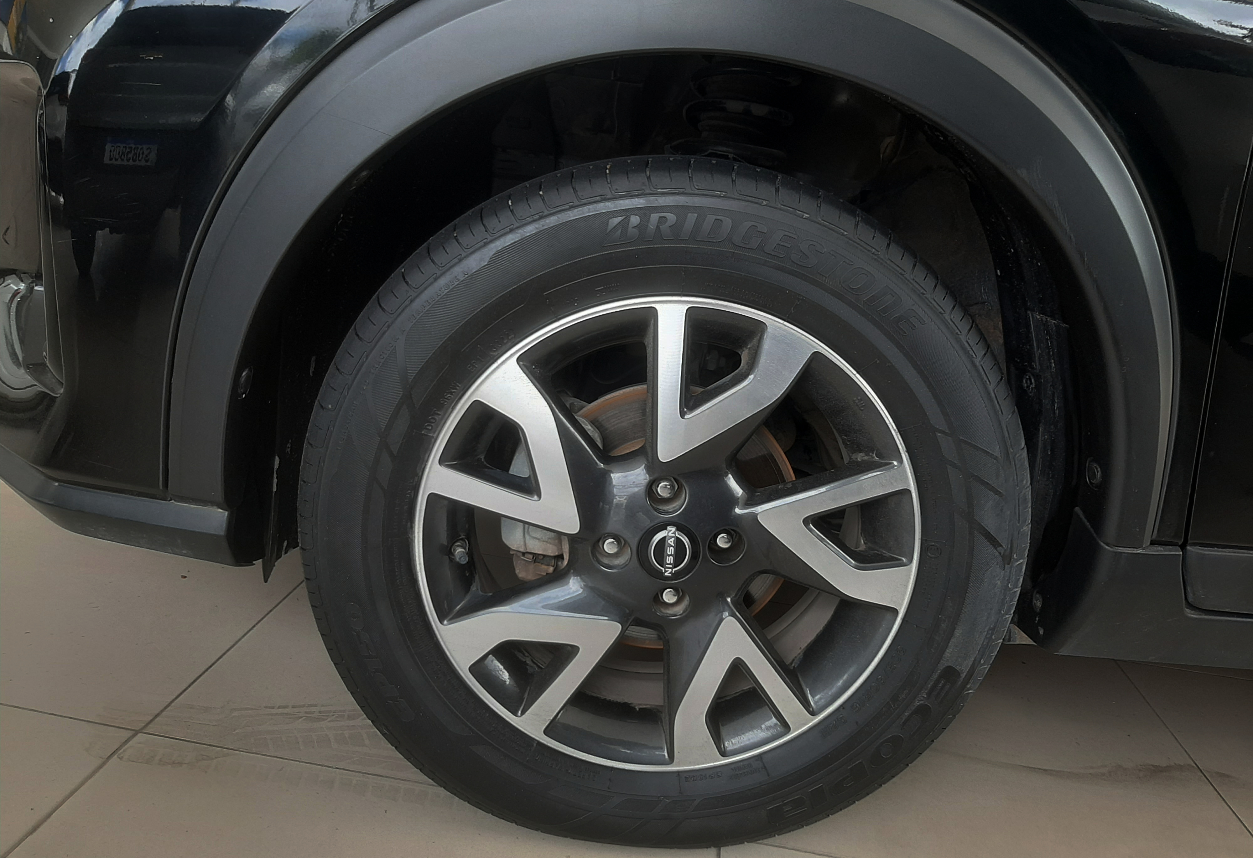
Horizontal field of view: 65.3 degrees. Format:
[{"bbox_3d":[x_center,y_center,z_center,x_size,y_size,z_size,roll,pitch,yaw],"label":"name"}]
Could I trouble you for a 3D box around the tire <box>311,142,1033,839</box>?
[{"bbox_3d":[0.035,0.081,0.943,0.652,0.650,0.208,6,15,-3],"label":"tire"}]

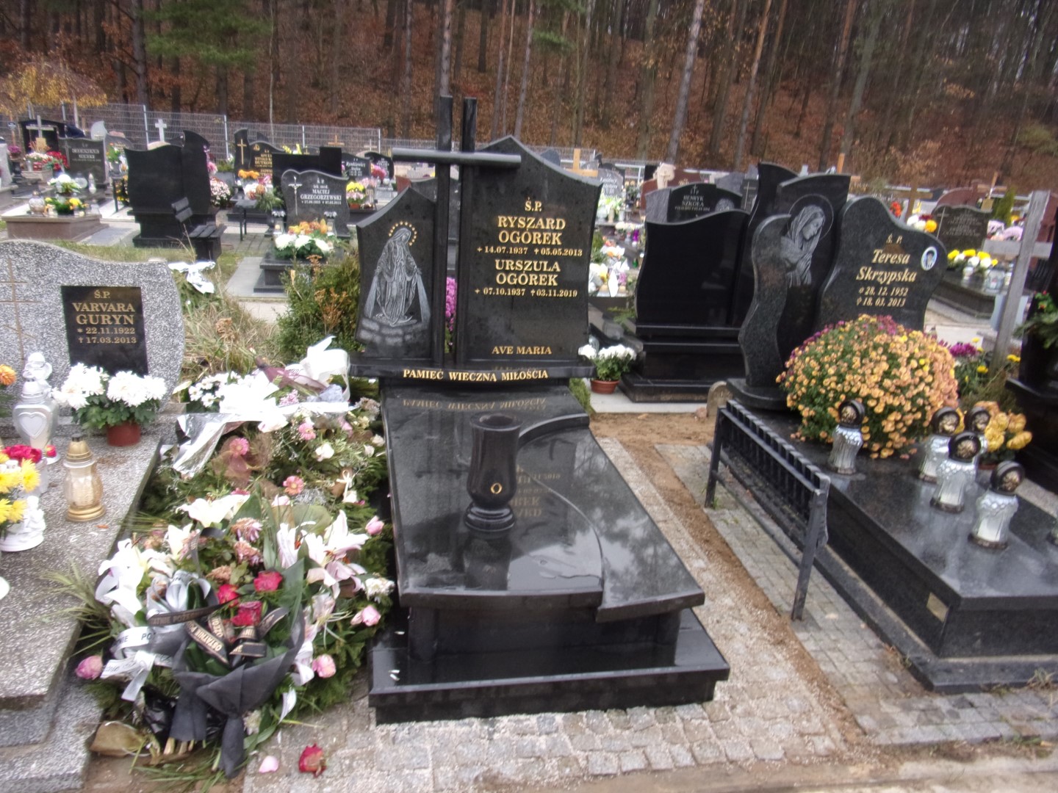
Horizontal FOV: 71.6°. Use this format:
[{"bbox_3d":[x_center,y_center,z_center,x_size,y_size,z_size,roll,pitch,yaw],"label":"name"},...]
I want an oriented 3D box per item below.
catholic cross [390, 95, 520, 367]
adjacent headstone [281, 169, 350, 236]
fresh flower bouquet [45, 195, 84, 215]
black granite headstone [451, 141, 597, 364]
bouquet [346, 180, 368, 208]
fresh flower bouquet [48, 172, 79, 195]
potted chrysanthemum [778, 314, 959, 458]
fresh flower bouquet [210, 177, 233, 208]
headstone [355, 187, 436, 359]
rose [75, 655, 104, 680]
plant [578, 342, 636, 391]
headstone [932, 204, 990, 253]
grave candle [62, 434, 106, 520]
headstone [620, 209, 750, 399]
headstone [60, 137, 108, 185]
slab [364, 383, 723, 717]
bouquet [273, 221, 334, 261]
[{"bbox_3d":[-0.317,-0.677,3.141,0.534,1.133,0.120,0,19,-12],"label":"catholic cross"},{"bbox_3d":[-2.465,-2.241,8.480,0.780,0.750,0.120,-1,19,-16],"label":"adjacent headstone"},{"bbox_3d":[-6.036,-2.492,9.532,0.400,0.240,0.300,-2,19,-19],"label":"fresh flower bouquet"},{"bbox_3d":[-0.003,-0.676,3.474,0.653,1.027,0.096,0,18,-12],"label":"black granite headstone"},{"bbox_3d":[-2.879,-3.362,12.227,0.380,0.470,0.360,-1,19,-14],"label":"bouquet"},{"bbox_3d":[-6.859,-3.137,10.813,0.370,0.320,0.340,-2,19,-19],"label":"fresh flower bouquet"},{"bbox_3d":[1.502,-0.049,3.283,0.735,0.630,0.735,2,18,-7],"label":"potted chrysanthemum"},{"bbox_3d":[-4.676,-3.088,11.095,0.420,0.450,0.400,-1,19,-14],"label":"fresh flower bouquet"},{"bbox_3d":[-0.606,-0.565,3.382,0.370,0.778,0.086,0,18,-12],"label":"headstone"},{"bbox_3d":[-1.052,0.649,1.756,0.060,0.057,0.060,0,19,-12],"label":"rose"},{"bbox_3d":[0.523,-0.191,4.912,0.378,0.332,0.340,0,18,-12],"label":"plant"},{"bbox_3d":[6.098,-2.318,10.400,0.806,0.797,0.096,3,18,-2],"label":"headstone"},{"bbox_3d":[-1.401,0.252,2.282,0.110,0.268,0.110,0,19,-12],"label":"grave candle"},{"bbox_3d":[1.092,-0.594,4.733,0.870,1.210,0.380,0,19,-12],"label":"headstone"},{"bbox_3d":[-7.382,-3.896,12.155,0.700,0.740,0.120,-2,19,-19],"label":"headstone"},{"bbox_3d":[-0.084,0.426,2.900,1.056,0.442,1.805,0,18,-12],"label":"slab"},{"bbox_3d":[-2.334,-1.610,7.615,0.607,0.373,0.455,0,18,-12],"label":"bouquet"}]

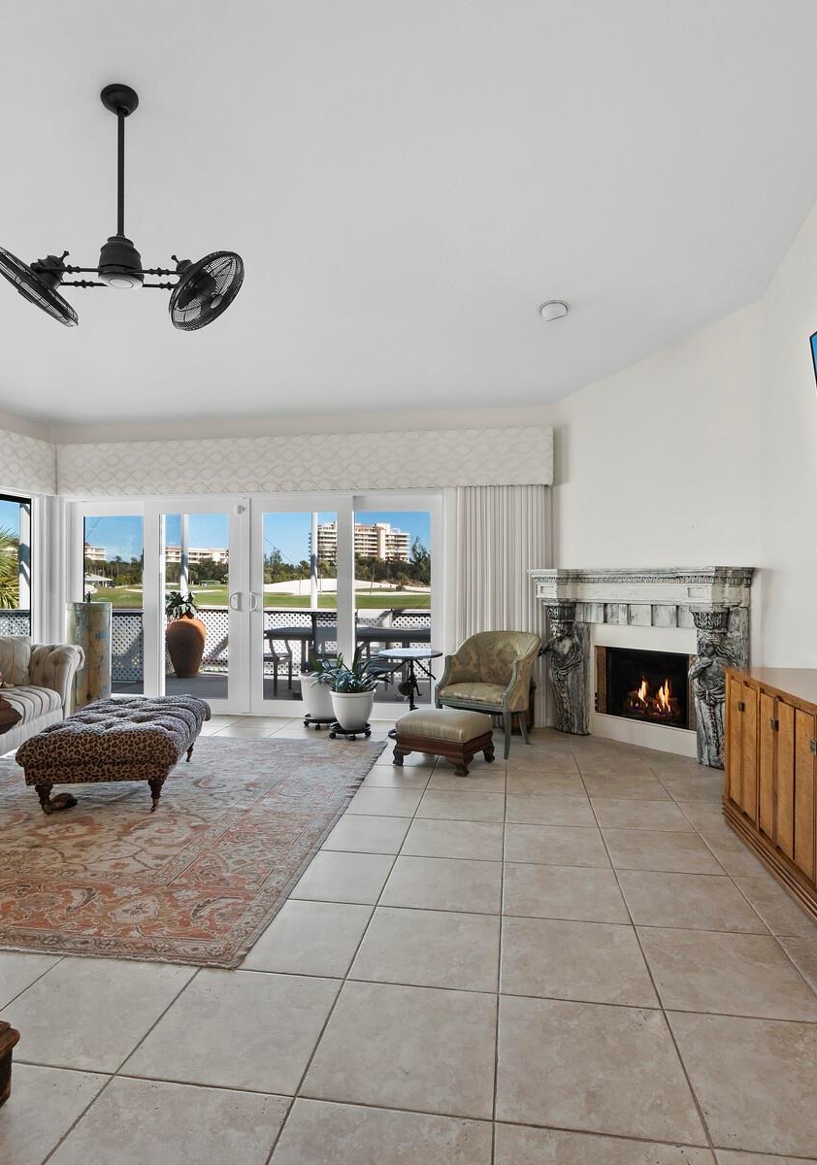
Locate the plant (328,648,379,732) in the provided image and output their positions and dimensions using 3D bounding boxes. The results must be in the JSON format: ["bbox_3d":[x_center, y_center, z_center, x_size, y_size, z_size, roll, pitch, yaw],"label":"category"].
[{"bbox_3d":[-0.444,0.878,5.050,0.420,0.700,0.420,0,0,0],"label":"plant"}]

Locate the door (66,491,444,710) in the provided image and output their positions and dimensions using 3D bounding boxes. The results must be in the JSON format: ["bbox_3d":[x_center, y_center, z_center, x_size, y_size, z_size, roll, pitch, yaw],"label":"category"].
[{"bbox_3d":[-1.508,0.209,5.858,3.610,2.040,0.120,0,0,10],"label":"door"}]

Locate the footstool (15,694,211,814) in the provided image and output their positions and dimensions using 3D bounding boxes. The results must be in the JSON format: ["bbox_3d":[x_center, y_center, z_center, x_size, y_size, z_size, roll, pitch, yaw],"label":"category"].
[{"bbox_3d":[-1.690,1.000,3.820,0.820,0.445,1.120,0,0,-8],"label":"footstool"}]

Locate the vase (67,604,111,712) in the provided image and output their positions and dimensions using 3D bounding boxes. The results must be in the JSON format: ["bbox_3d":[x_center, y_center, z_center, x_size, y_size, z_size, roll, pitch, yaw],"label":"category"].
[{"bbox_3d":[-2.968,0.715,5.845,0.375,1.040,0.375,0,0,10],"label":"vase"}]

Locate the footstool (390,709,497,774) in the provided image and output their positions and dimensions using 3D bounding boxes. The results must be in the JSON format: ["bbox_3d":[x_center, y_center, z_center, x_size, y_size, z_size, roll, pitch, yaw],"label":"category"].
[{"bbox_3d":[0.250,1.054,4.250,0.540,0.325,0.420,0,0,31],"label":"footstool"}]

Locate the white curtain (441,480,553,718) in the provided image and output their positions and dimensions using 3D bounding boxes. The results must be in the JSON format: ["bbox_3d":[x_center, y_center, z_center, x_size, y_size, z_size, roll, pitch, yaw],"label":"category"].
[{"bbox_3d":[0.770,0.193,5.356,0.910,2.050,0.130,0,0,10],"label":"white curtain"}]

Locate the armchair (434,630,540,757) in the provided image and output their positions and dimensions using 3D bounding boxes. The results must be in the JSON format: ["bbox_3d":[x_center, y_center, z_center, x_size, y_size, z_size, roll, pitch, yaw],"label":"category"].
[{"bbox_3d":[0.615,0.801,4.720,0.620,0.830,0.620,0,0,35],"label":"armchair"}]

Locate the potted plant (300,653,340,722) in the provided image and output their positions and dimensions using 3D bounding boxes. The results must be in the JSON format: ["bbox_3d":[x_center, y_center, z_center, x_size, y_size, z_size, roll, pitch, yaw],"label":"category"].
[{"bbox_3d":[-0.746,0.912,5.400,0.380,0.600,0.380,0,0,0],"label":"potted plant"}]

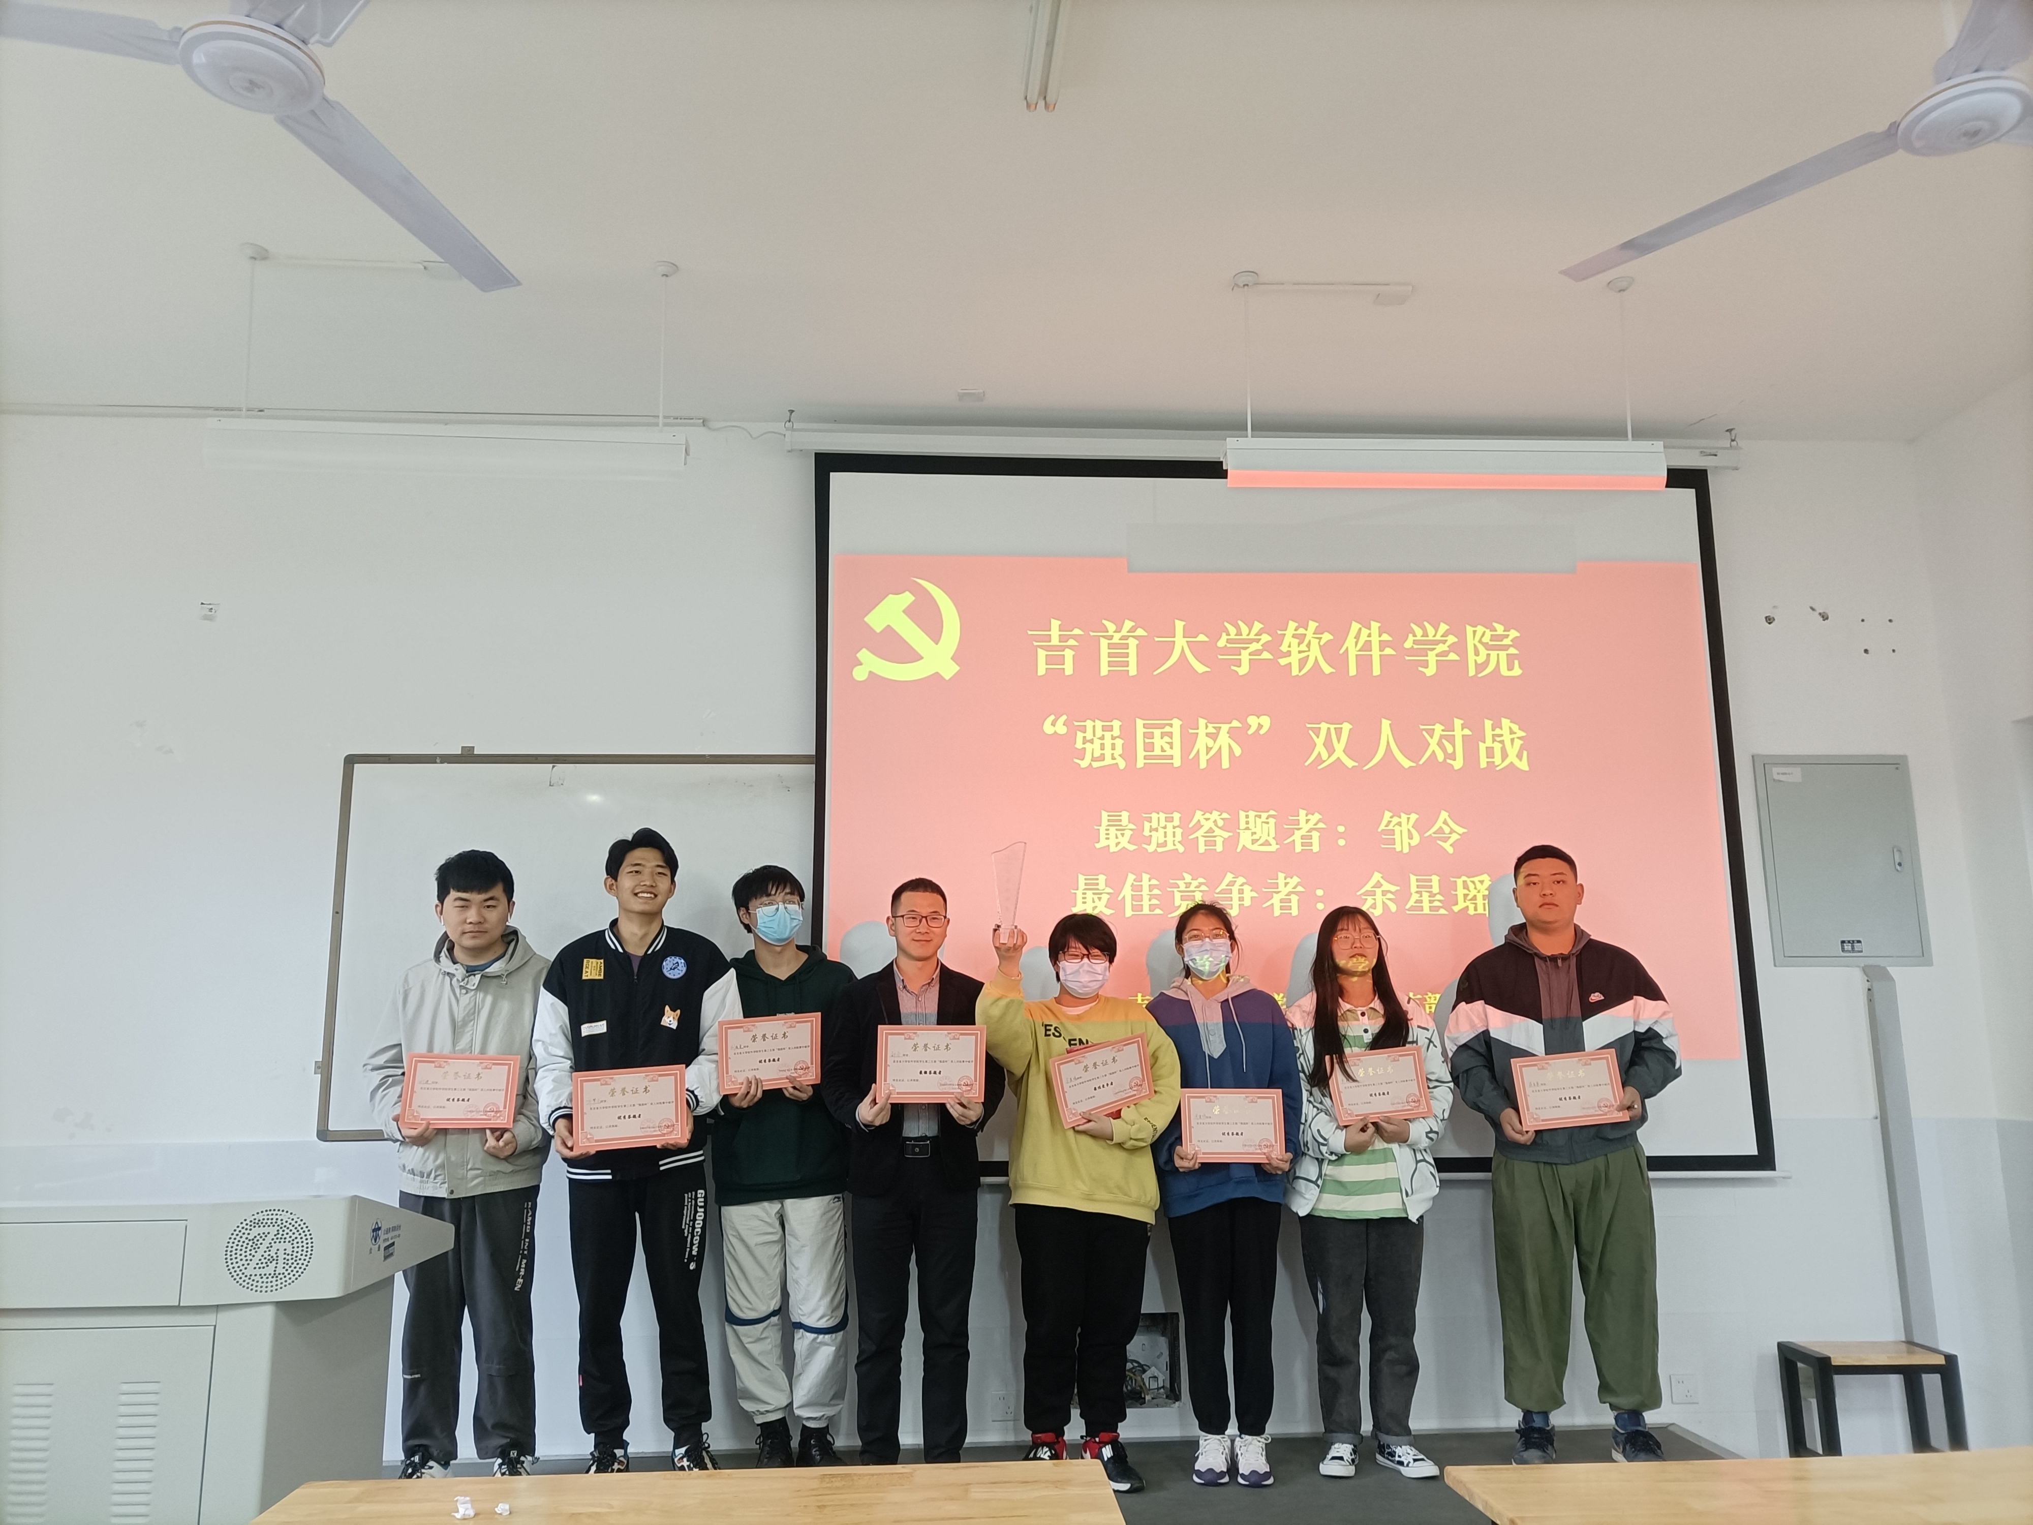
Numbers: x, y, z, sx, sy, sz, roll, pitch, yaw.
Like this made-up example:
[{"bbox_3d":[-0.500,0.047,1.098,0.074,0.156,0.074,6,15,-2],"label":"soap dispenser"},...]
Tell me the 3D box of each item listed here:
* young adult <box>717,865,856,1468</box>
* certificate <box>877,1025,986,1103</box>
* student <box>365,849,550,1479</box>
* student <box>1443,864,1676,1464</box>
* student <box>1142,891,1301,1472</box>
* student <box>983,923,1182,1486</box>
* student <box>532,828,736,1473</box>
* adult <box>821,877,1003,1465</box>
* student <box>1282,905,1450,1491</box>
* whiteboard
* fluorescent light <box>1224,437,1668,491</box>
[{"bbox_3d":[-0.695,1.181,4.565,0.450,1.755,0.380,1,-11,-6],"label":"young adult"},{"bbox_3d":[-0.238,0.846,4.281,0.298,0.212,0.012,0,-11,-4],"label":"certificate"},{"bbox_3d":[-1.637,1.145,4.456,0.533,1.805,0.380,2,-11,-12],"label":"student"},{"bbox_3d":[1.662,1.145,4.640,0.700,1.803,0.380,-2,-11,7],"label":"student"},{"bbox_3d":[0.605,1.219,4.477,0.465,1.620,0.380,-1,-11,2],"label":"student"},{"bbox_3d":[0.194,1.233,4.442,0.594,1.587,0.380,0,-11,-1],"label":"student"},{"bbox_3d":[-1.124,1.114,4.487,0.591,1.866,0.380,1,-11,-9],"label":"student"},{"bbox_3d":[-0.308,1.194,4.527,0.548,1.707,0.380,0,-11,-4],"label":"adult"},{"bbox_3d":[1.052,1.224,4.512,0.505,1.613,0.380,-1,-11,4],"label":"student"},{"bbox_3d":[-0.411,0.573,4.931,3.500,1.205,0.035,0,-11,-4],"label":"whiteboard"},{"bbox_3d":[1.177,-0.804,4.239,1.228,0.151,0.150,0,-11,-4],"label":"fluorescent light"}]

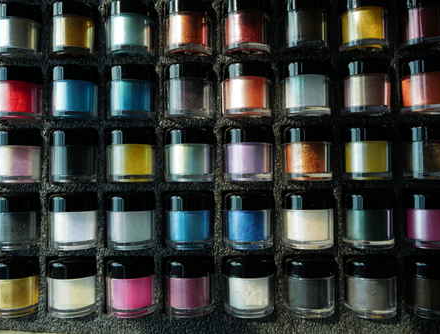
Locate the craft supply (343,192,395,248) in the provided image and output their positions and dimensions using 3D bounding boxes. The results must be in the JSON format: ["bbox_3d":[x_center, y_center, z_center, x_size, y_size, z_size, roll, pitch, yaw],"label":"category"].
[{"bbox_3d":[0.102,0.035,0.268,0.034,0.034,0.037,-1,88,2],"label":"craft supply"}]

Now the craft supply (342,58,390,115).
[{"bbox_3d":[0.099,-0.052,0.266,0.034,0.034,0.037,0,87,2],"label":"craft supply"}]

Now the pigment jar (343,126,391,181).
[{"bbox_3d":[0.102,-0.009,0.271,0.034,0.034,0.036,0,87,2],"label":"pigment jar"}]

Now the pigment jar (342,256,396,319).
[{"bbox_3d":[0.102,0.080,0.266,0.034,0.034,0.036,0,87,2],"label":"pigment jar"}]

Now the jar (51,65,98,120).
[{"bbox_3d":[-0.100,-0.050,0.273,0.034,0.034,0.037,0,87,2],"label":"jar"}]

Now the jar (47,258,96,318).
[{"bbox_3d":[-0.102,0.082,0.272,0.034,0.034,0.036,0,87,2],"label":"jar"}]

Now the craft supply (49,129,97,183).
[{"bbox_3d":[-0.100,-0.006,0.271,0.034,0.034,0.037,0,87,2],"label":"craft supply"}]

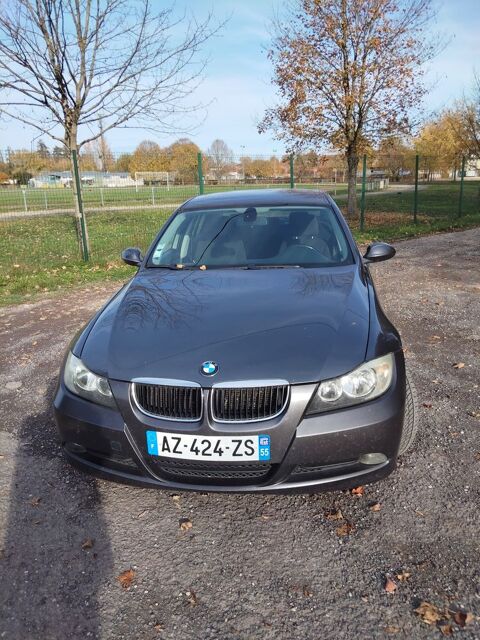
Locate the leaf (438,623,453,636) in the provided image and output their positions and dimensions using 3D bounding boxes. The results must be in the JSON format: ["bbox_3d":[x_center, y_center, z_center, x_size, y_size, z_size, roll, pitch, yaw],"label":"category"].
[{"bbox_3d":[0.700,1.054,1.574,0.047,0.022,0.048,-3,17,0],"label":"leaf"}]

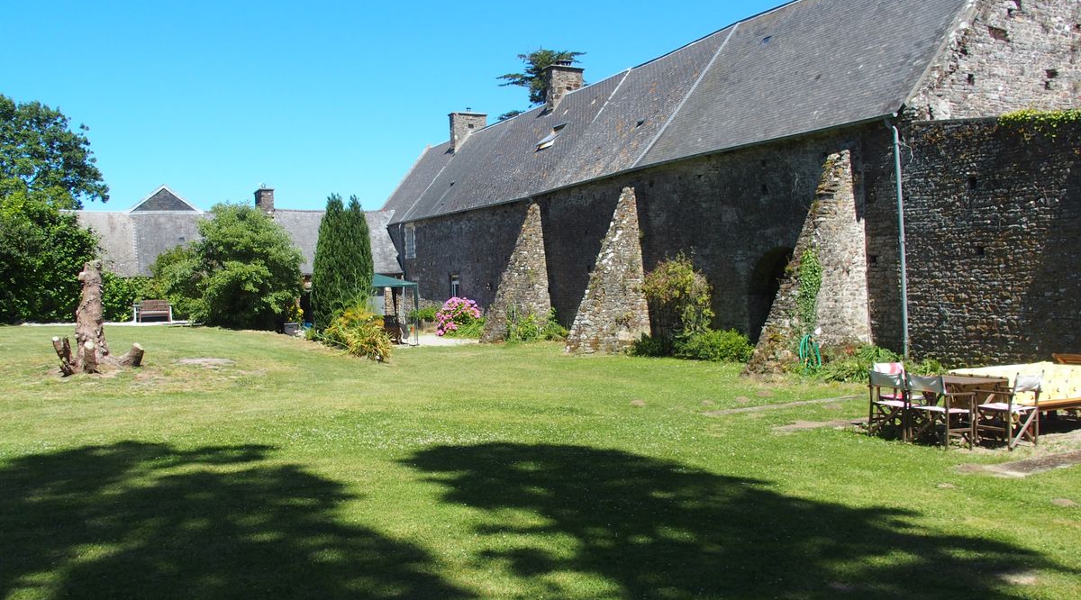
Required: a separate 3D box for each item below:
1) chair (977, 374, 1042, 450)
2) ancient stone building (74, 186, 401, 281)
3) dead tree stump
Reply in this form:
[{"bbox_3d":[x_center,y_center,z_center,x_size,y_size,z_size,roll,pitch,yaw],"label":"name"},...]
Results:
[{"bbox_3d":[5.550,1.290,10.300,0.590,0.860,0.480,-2,1,-40],"label":"chair"},{"bbox_3d":[-17.000,-2.850,51.100,17.500,7.400,7.600,-1,1,-19],"label":"ancient stone building"},{"bbox_3d":[-8.570,0.245,17.000,1.700,2.080,1.500,-1,1,-27],"label":"dead tree stump"}]

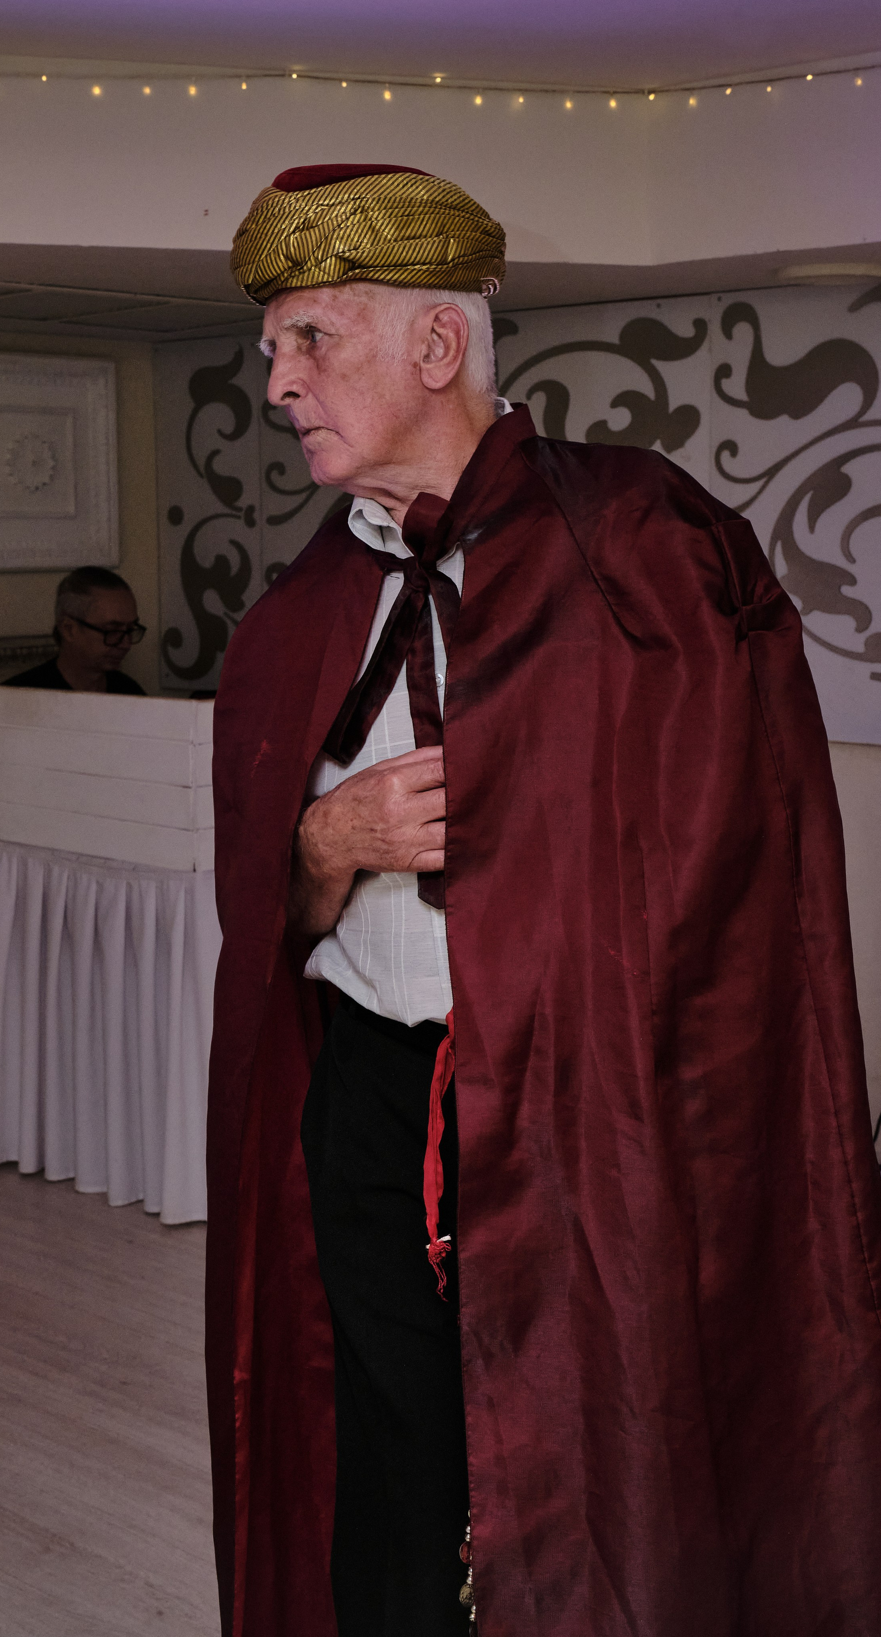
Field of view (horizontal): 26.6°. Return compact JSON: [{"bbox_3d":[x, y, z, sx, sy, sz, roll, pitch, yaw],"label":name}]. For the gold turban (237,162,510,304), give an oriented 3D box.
[{"bbox_3d":[-0.061,-0.497,1.580,0.235,0.118,0.215,0,8,0],"label":"gold turban"}]

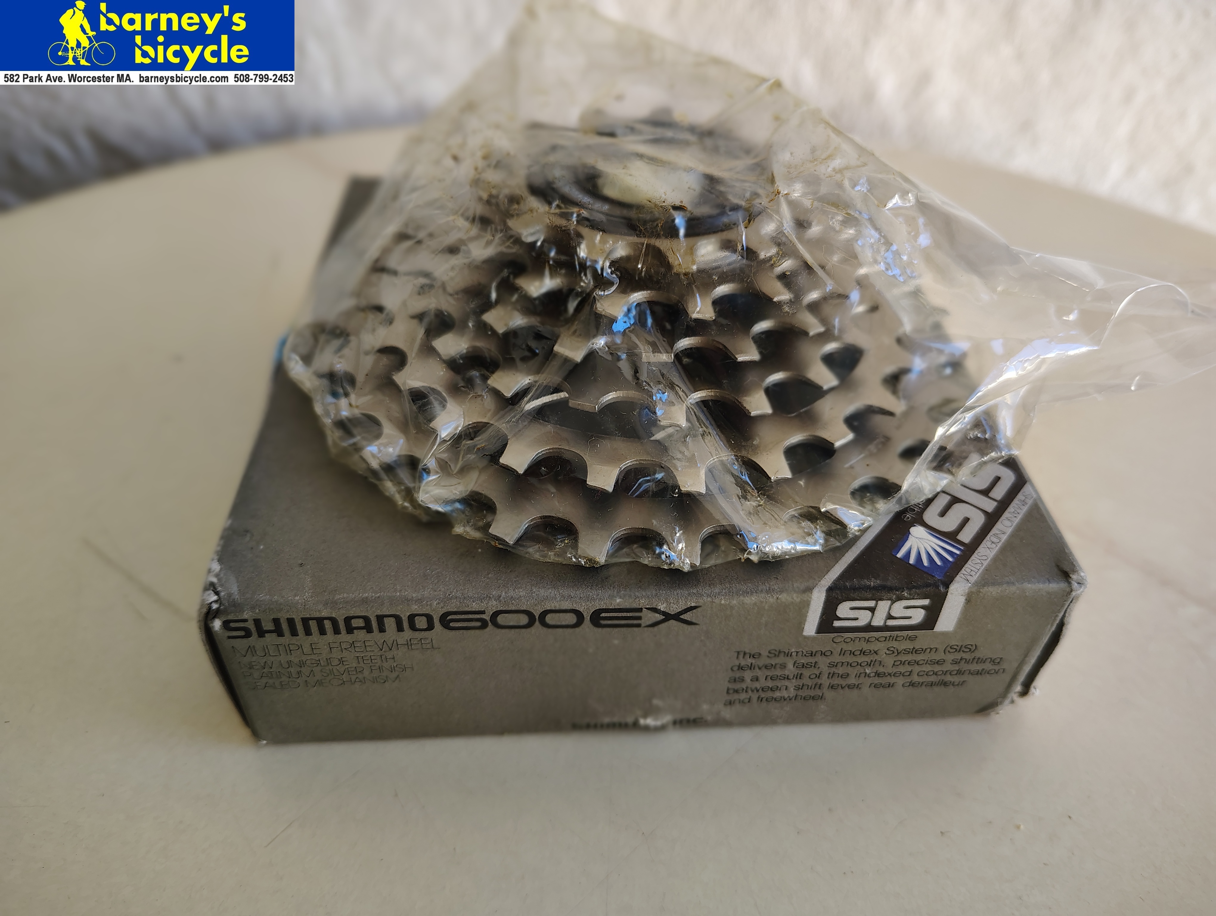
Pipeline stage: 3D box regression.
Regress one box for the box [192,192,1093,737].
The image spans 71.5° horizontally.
[{"bbox_3d":[0.002,-0.012,0.174,0.122,0.036,0.127,-1,43,-5],"label":"box"}]

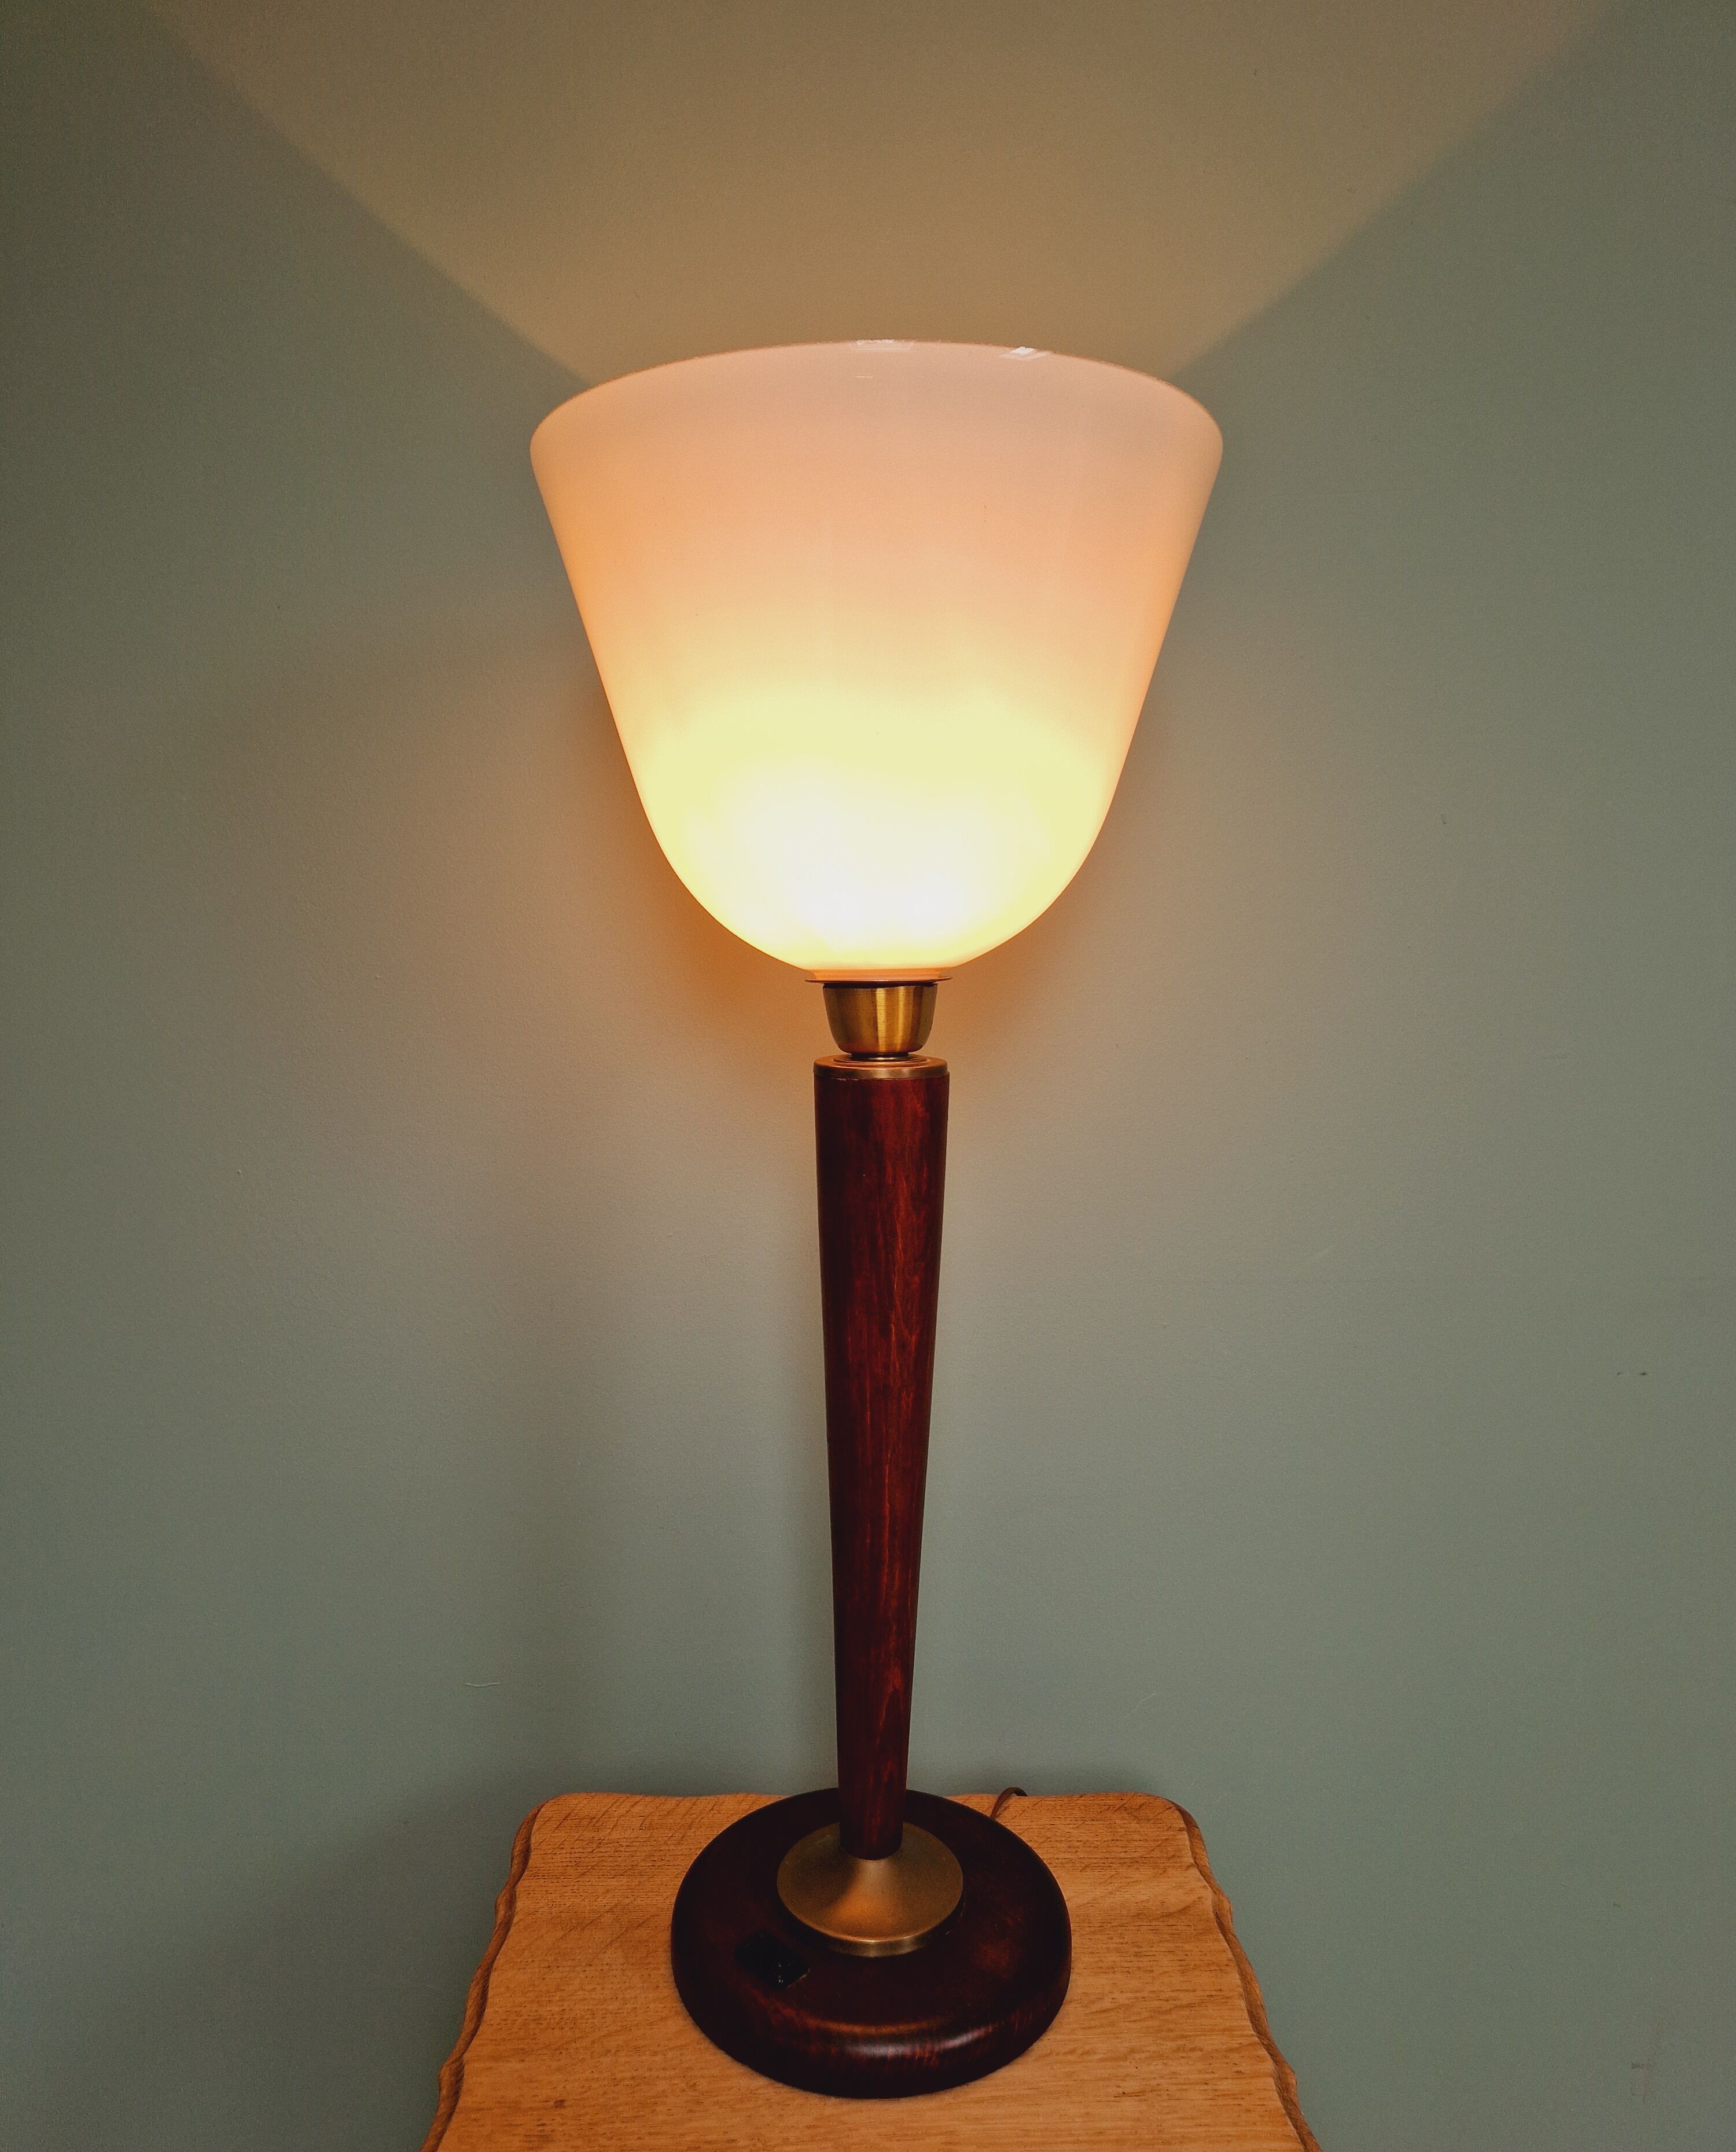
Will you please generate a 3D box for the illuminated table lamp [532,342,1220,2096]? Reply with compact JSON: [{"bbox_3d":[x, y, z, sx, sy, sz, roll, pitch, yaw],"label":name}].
[{"bbox_3d":[0.003,0.071,0.605,0.249,0.602,0.249,0,7,0],"label":"illuminated table lamp"}]

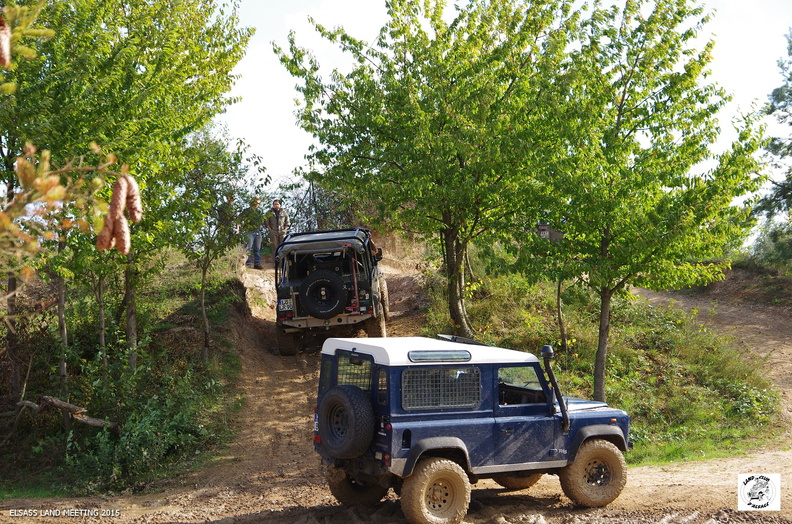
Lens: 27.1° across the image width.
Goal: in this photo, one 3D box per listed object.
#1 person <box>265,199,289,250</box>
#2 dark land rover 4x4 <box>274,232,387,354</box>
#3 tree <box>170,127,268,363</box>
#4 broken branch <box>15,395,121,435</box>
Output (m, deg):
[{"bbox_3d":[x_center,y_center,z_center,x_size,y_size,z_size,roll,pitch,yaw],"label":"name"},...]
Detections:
[{"bbox_3d":[-2.998,-0.689,42.000,0.600,1.780,0.360,0,2,-3],"label":"person"},{"bbox_3d":[-1.150,0.390,29.700,1.820,2.050,3.900,-5,9,1],"label":"dark land rover 4x4"},{"bbox_3d":[-2.874,-0.285,26.800,1.600,3.850,1.600,0,2,0],"label":"tree"},{"bbox_3d":[-4.590,2.131,23.000,1.500,0.550,0.500,0,2,0],"label":"broken branch"}]

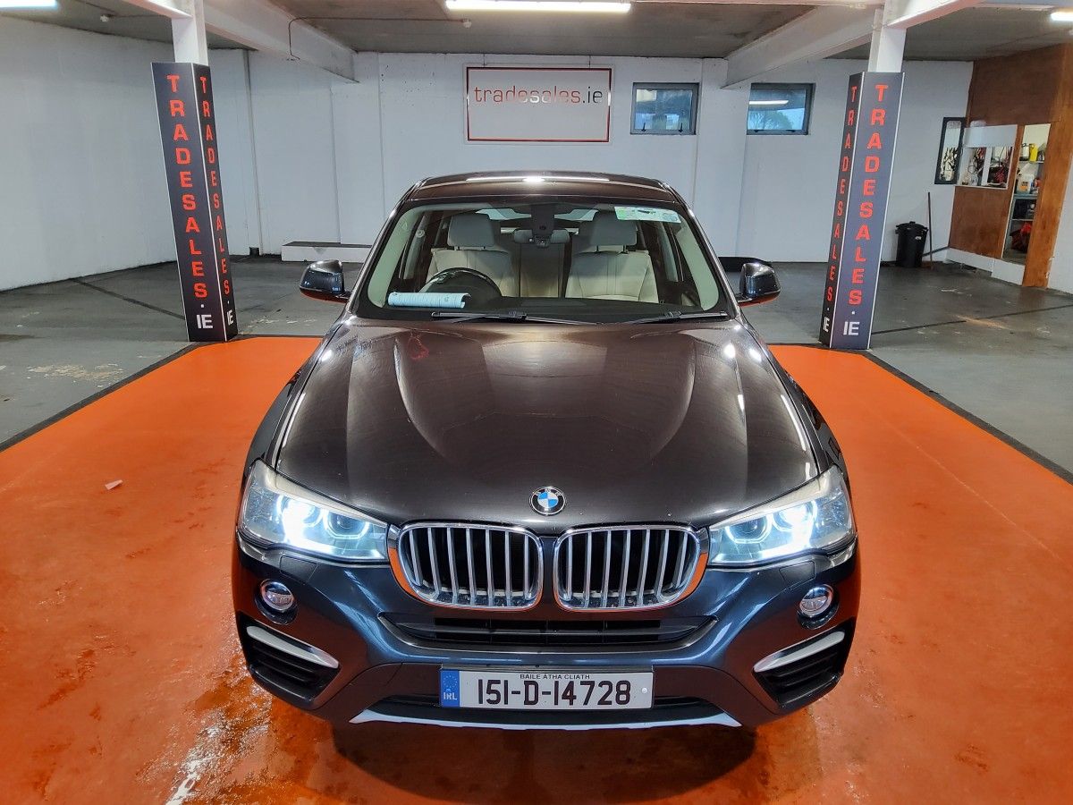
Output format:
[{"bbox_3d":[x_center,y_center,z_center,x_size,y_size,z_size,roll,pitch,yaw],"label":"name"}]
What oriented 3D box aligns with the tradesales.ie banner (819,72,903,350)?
[{"bbox_3d":[2.904,-1.671,7.231,0.335,2.362,0.300,1,18,0],"label":"tradesales.ie banner"}]

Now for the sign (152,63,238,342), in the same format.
[{"bbox_3d":[-3.061,-1.755,7.289,0.338,2.398,0.300,1,18,0],"label":"sign"}]

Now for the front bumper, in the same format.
[{"bbox_3d":[0.019,0.541,2.142,1.830,0.500,0.460,0,18,0],"label":"front bumper"}]

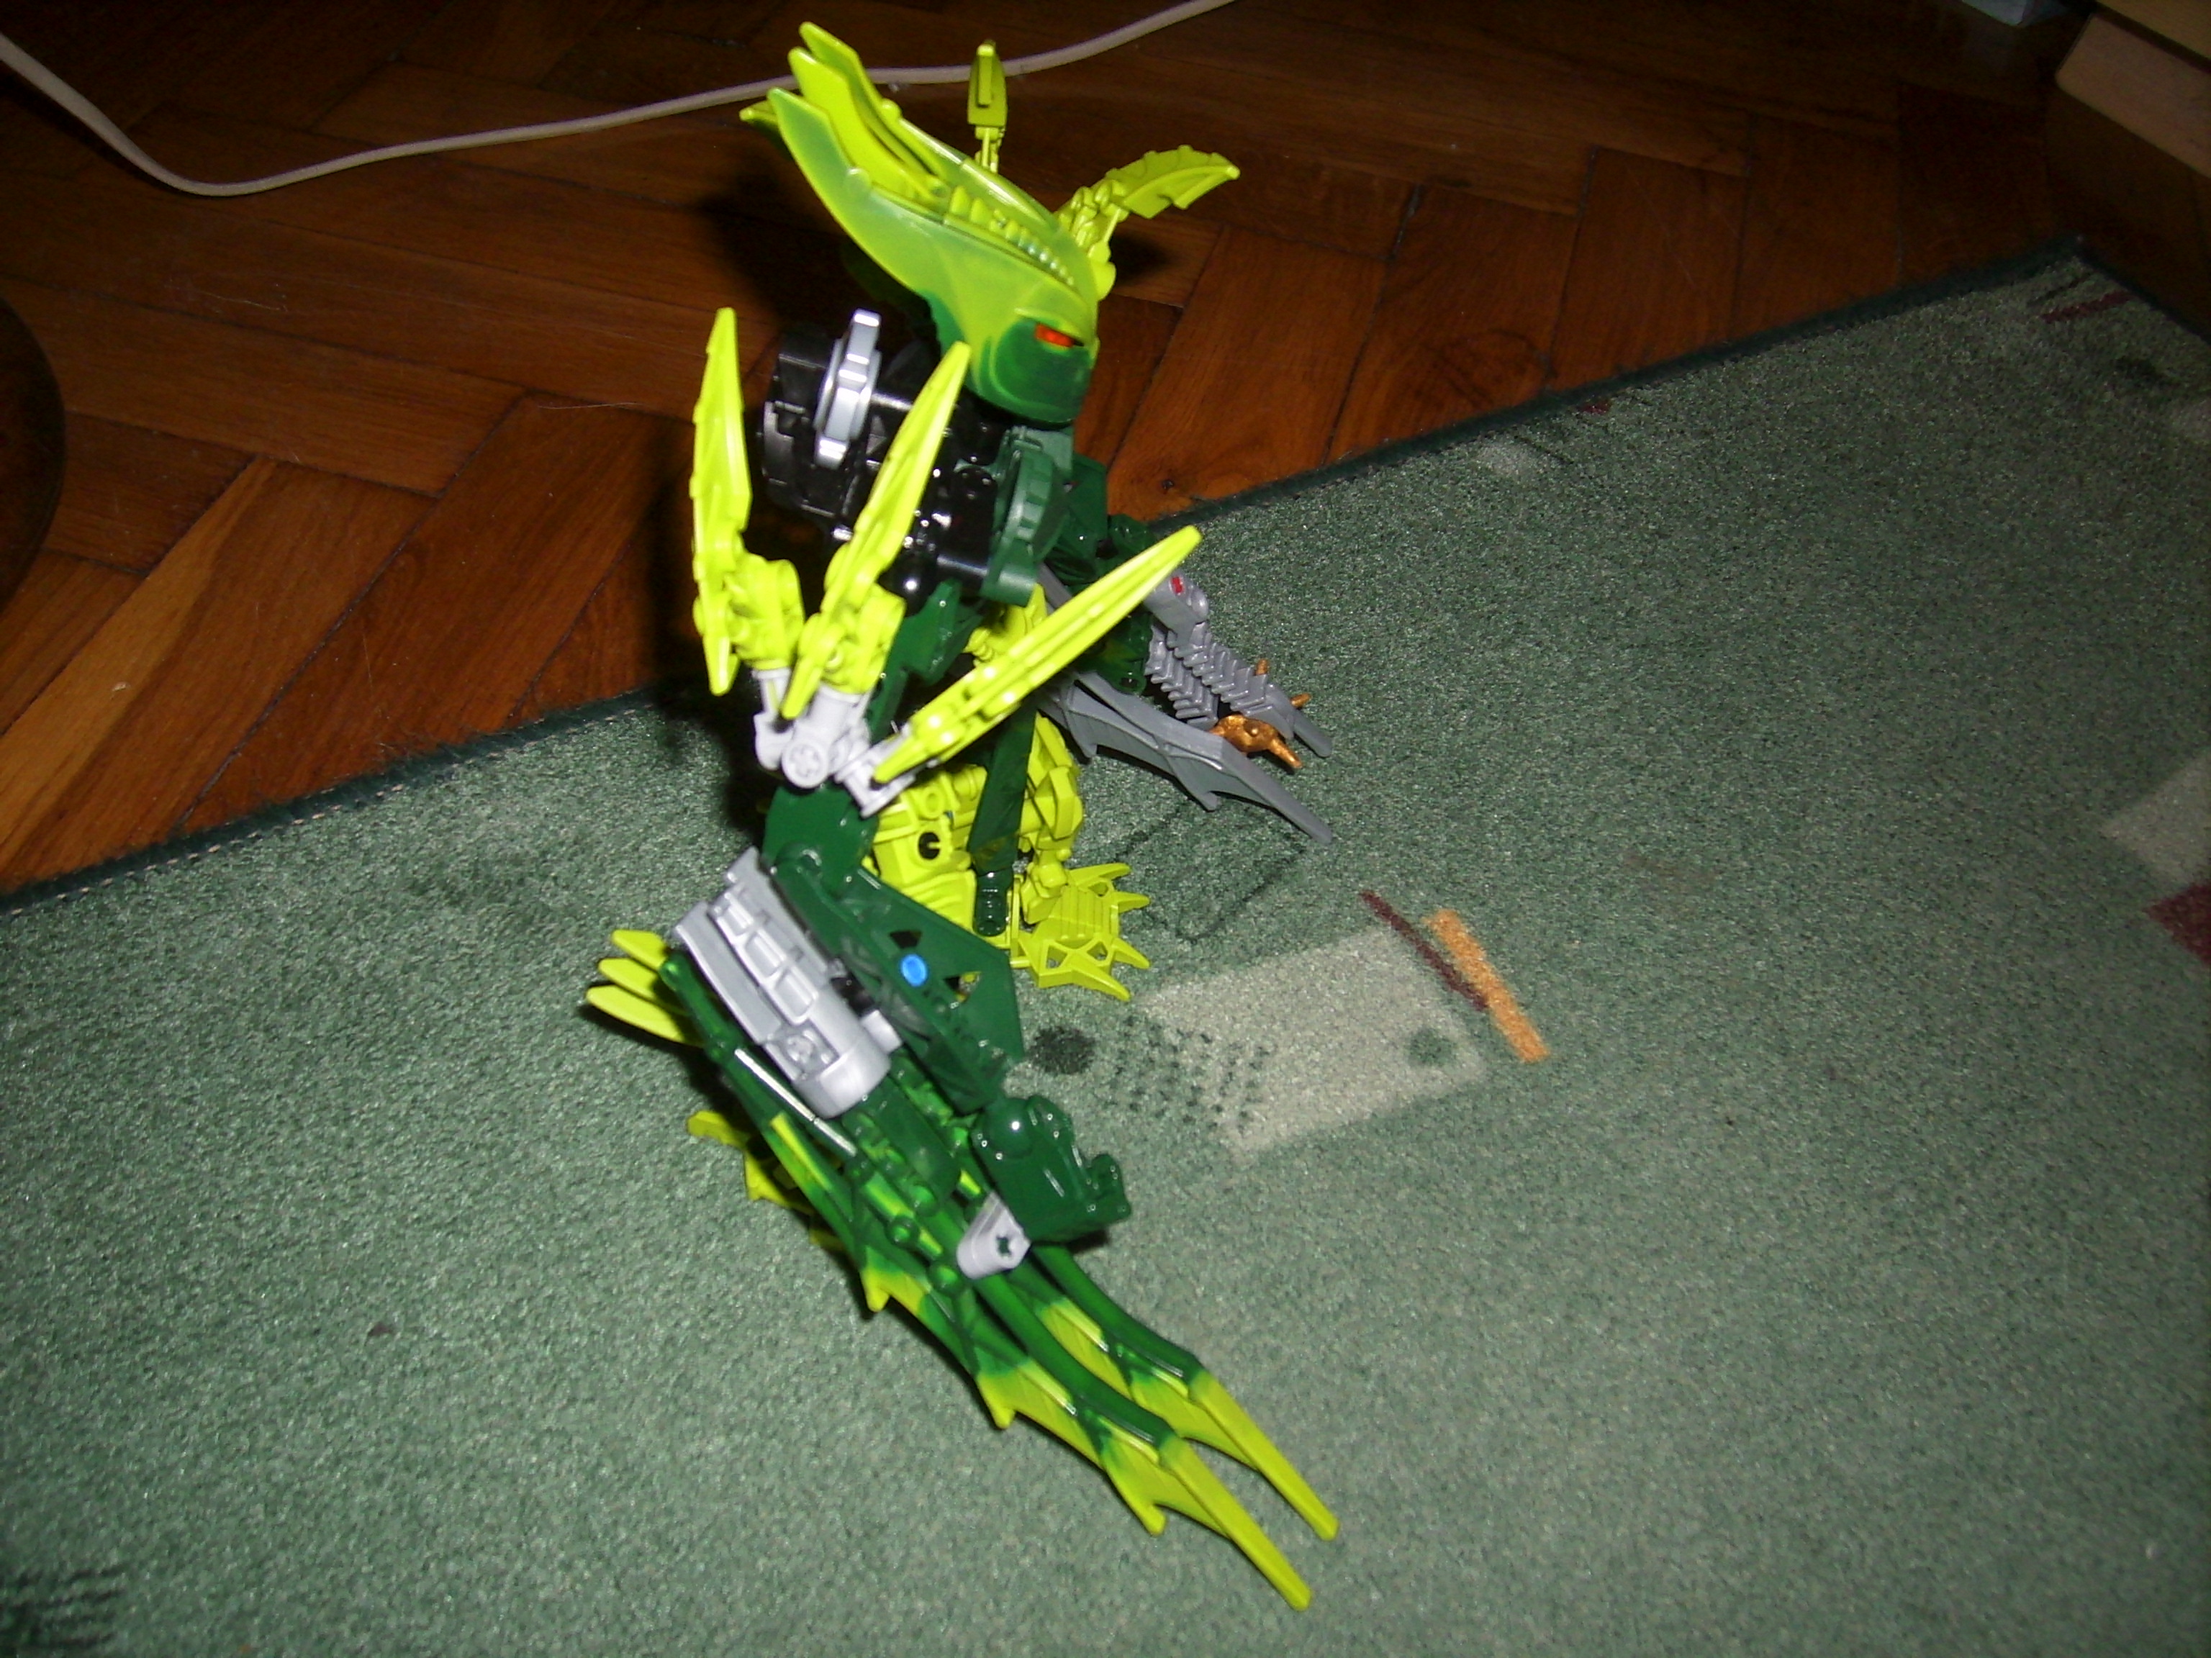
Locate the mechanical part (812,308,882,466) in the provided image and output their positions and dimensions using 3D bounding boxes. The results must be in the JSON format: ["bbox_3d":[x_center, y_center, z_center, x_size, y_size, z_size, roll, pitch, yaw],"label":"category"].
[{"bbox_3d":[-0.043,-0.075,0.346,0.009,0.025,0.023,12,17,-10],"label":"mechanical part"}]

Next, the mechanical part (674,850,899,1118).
[{"bbox_3d":[-0.054,0.026,0.345,0.015,0.015,0.042,-38,92,-30],"label":"mechanical part"}]

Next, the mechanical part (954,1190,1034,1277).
[{"bbox_3d":[-0.018,0.069,0.345,0.008,0.009,0.015,34,56,-15],"label":"mechanical part"}]

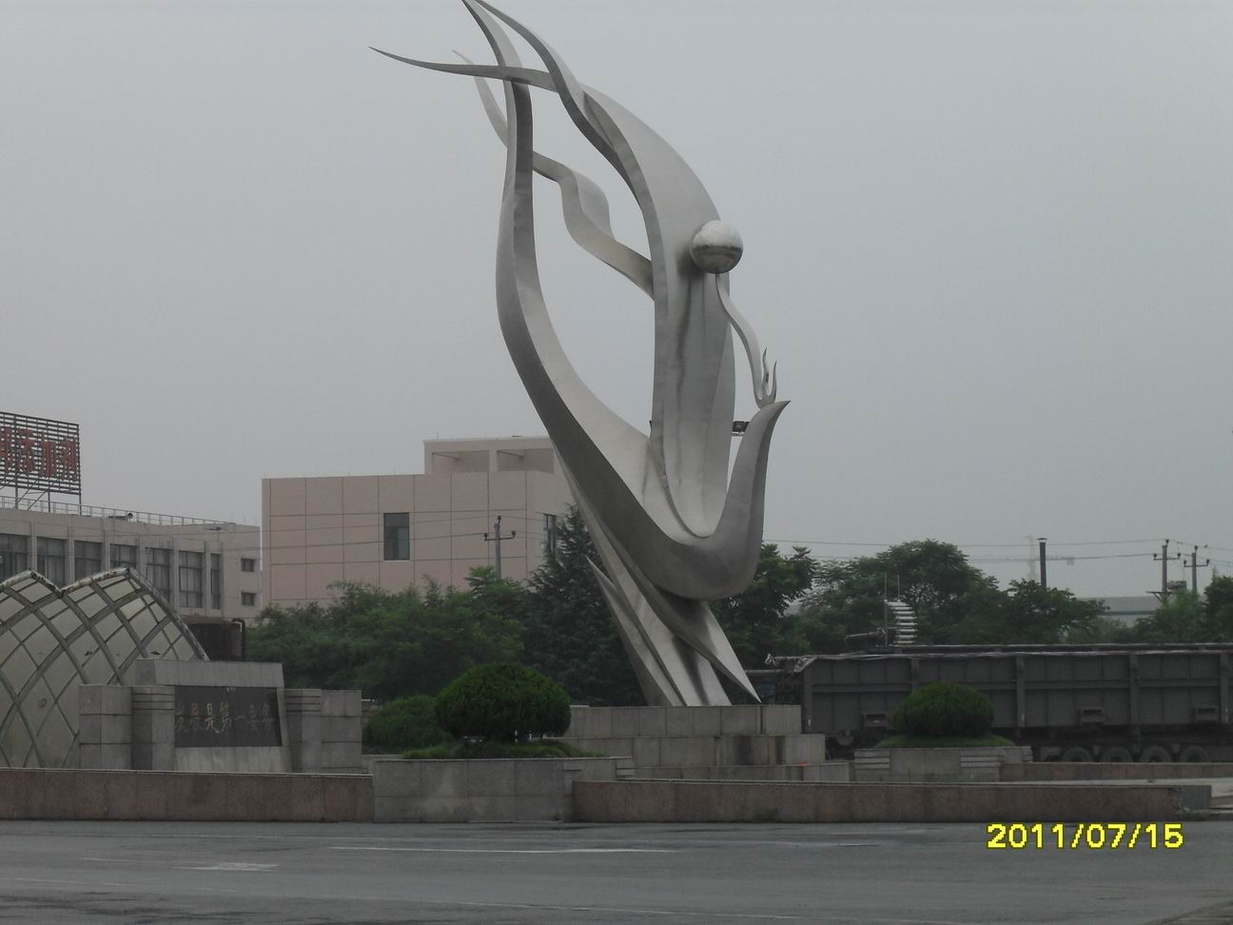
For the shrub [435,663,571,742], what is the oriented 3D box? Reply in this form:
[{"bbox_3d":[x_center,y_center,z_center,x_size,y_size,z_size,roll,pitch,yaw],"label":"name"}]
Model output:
[{"bbox_3d":[-2.099,4.439,75.000,2.509,1.459,2.509,-1,-4,0],"label":"shrub"}]

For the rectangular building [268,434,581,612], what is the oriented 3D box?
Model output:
[{"bbox_3d":[-7.661,6.992,190.569,13.110,15.016,15.000,-2,-4,17],"label":"rectangular building"}]

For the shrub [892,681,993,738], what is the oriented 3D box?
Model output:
[{"bbox_3d":[8.002,6.066,99.500,2.478,1.393,2.478,-2,-4,17],"label":"shrub"}]

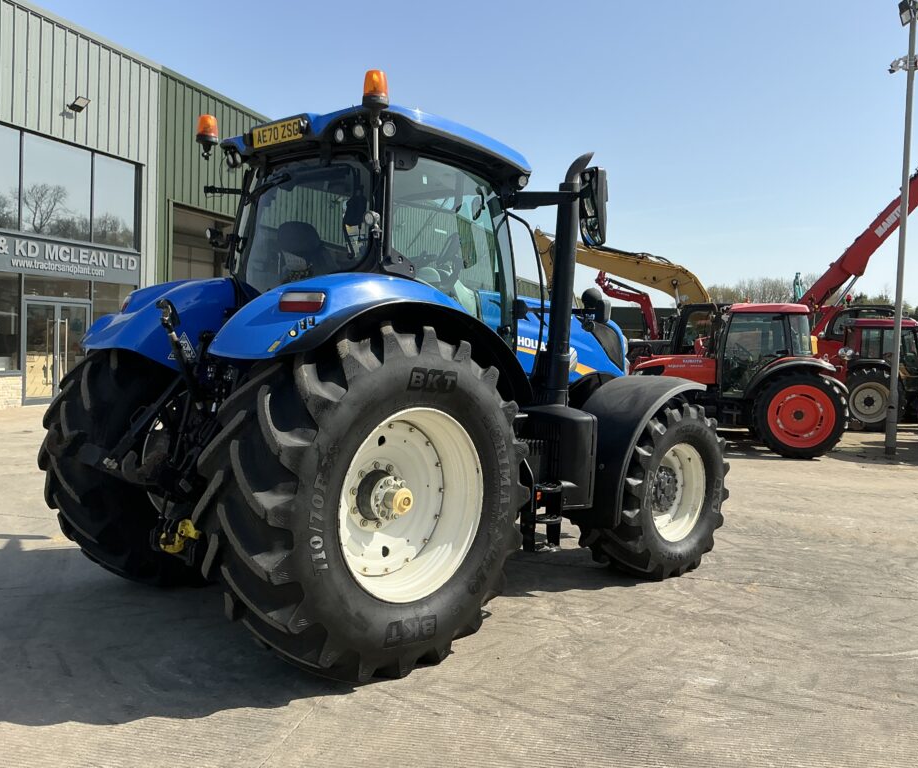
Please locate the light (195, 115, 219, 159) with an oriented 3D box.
[{"bbox_3d":[-1.741,-1.713,5.733,0.150,0.290,0.150,4,3,44],"label":"light"}]

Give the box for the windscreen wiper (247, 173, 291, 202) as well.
[{"bbox_3d":[-1.241,-1.281,5.416,0.540,0.160,0.100,4,3,44],"label":"windscreen wiper"}]

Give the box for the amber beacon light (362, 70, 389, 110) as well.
[{"bbox_3d":[-0.457,-1.607,4.534,0.147,0.225,0.147,2,2,0],"label":"amber beacon light"}]

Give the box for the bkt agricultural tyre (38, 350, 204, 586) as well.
[{"bbox_3d":[-1.905,0.485,5.969,0.700,1.890,1.920,4,3,44],"label":"bkt agricultural tyre"}]

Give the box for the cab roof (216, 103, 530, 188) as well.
[{"bbox_3d":[-0.583,-1.576,5.733,1.600,0.370,1.660,4,3,44],"label":"cab roof"}]

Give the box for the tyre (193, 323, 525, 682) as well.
[{"bbox_3d":[-0.451,0.585,4.579,0.710,1.885,1.930,4,3,44],"label":"tyre"}]

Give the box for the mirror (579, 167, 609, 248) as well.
[{"bbox_3d":[0.888,-1.175,5.483,0.100,0.510,0.230,1,3,-22],"label":"mirror"}]

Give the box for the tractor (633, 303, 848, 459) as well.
[{"bbox_3d":[5.366,-0.135,15.850,4.100,2.720,2.000,3,3,26],"label":"tractor"}]

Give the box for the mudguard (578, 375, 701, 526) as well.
[{"bbox_3d":[1.356,0.464,6.426,0.550,1.040,1.230,4,3,44],"label":"mudguard"}]

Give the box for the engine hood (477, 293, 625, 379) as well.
[{"bbox_3d":[0.573,-0.352,6.937,0.880,0.680,2.020,4,3,44],"label":"engine hood"}]

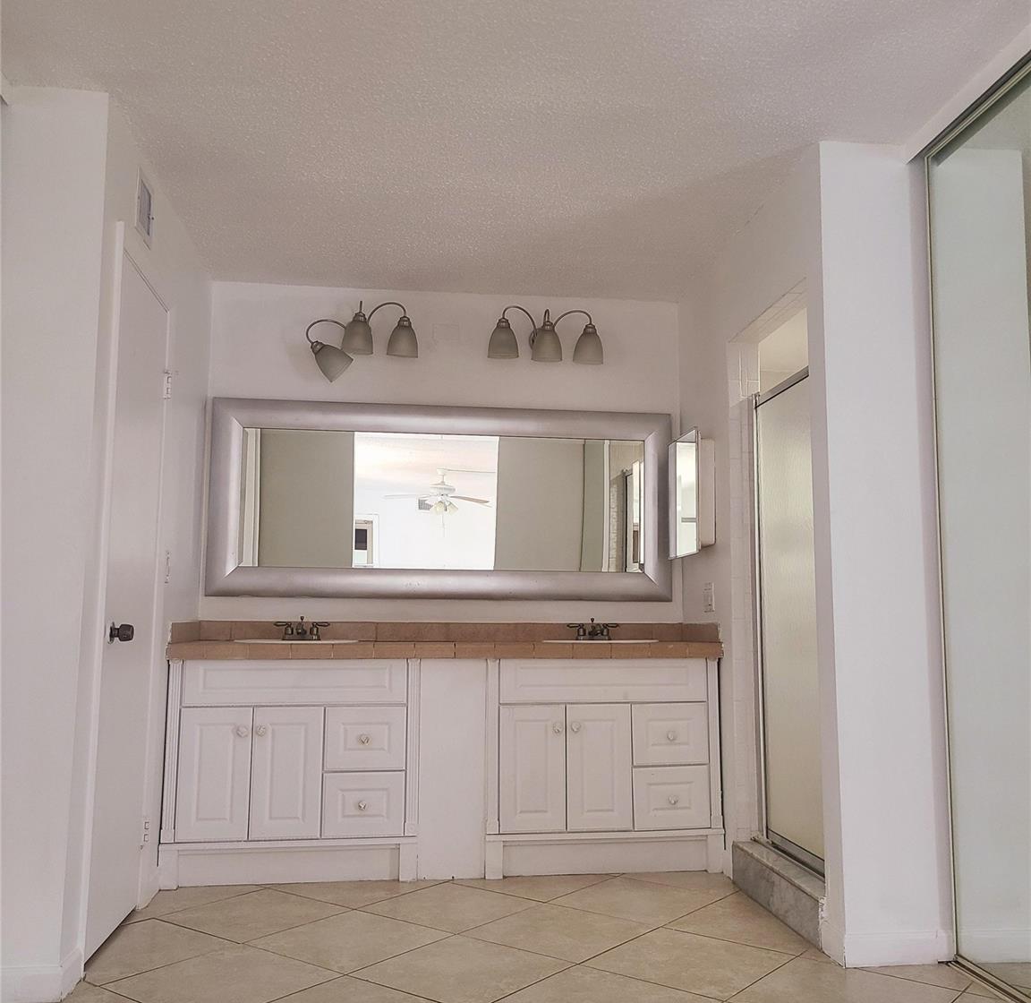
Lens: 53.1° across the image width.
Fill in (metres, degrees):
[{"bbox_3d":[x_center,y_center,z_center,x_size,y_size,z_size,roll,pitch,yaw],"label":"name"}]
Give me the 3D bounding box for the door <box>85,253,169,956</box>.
[{"bbox_3d":[-1.230,0.299,3.255,0.040,2.030,0.610,1,-7,-7],"label":"door"}]

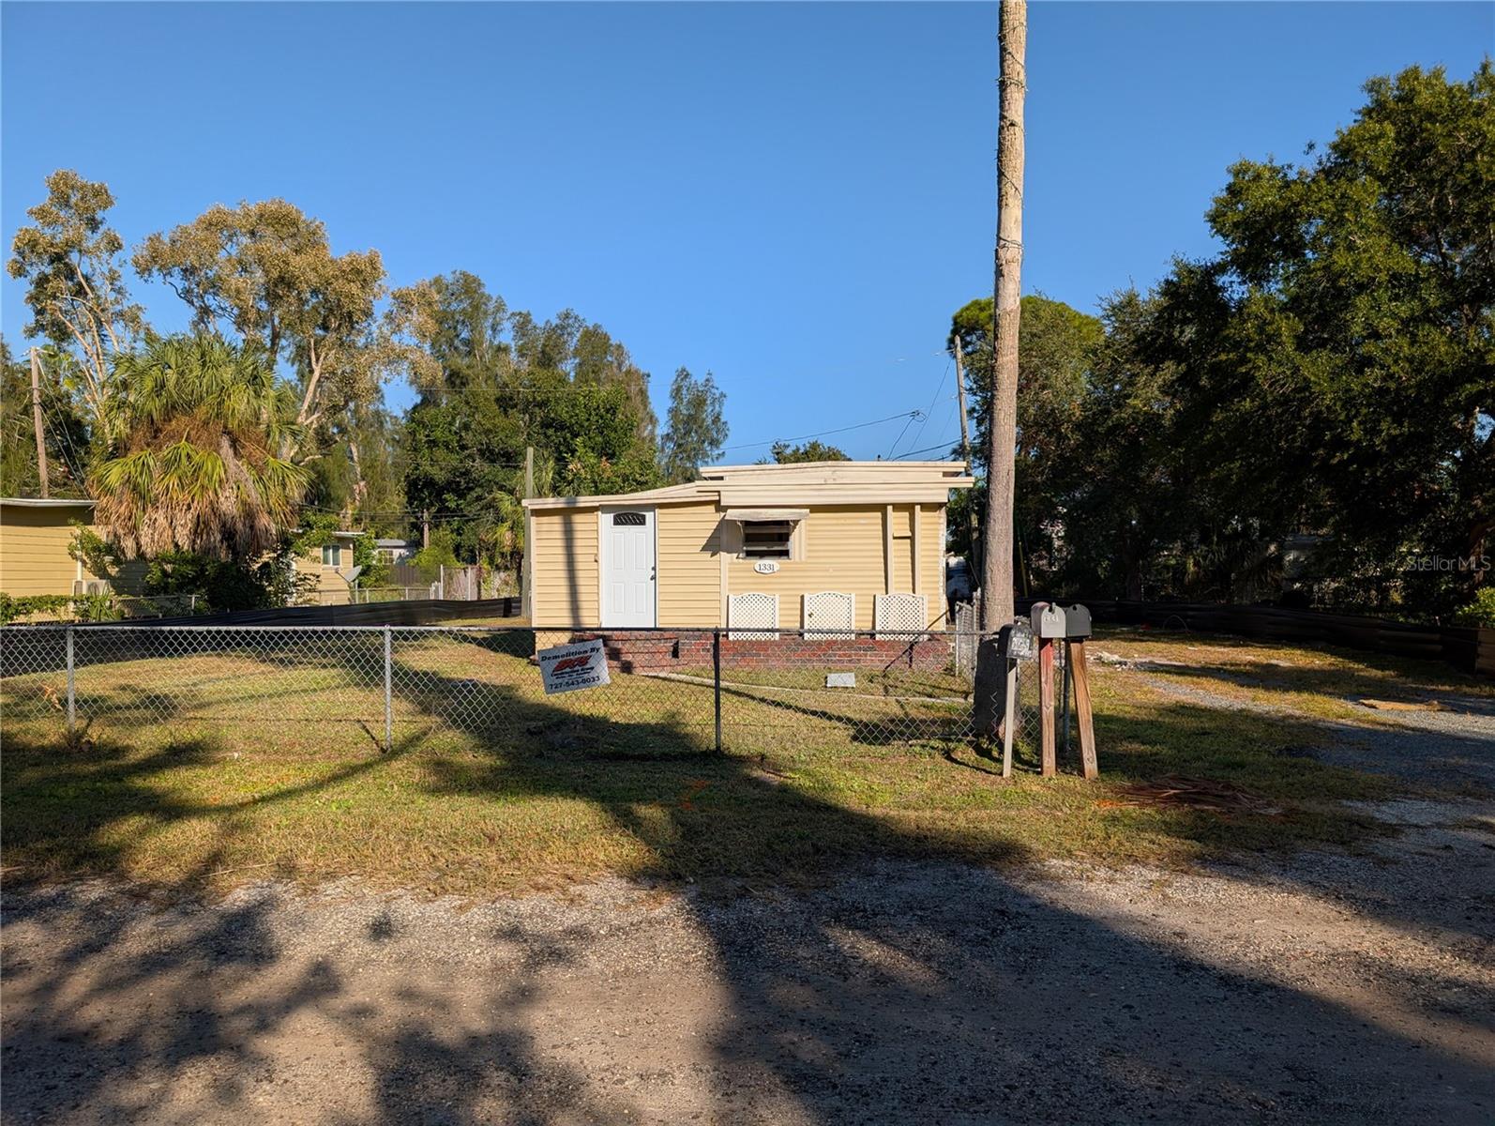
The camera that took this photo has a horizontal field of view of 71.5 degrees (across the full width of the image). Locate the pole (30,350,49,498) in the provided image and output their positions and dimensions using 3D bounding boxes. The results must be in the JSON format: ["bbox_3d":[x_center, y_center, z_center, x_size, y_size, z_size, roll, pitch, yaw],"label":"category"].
[{"bbox_3d":[-25.776,-2.842,38.000,0.280,10.025,0.280,-4,0,0],"label":"pole"}]

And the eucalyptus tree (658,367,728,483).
[{"bbox_3d":[-3.297,-4.719,63.000,4.396,14.296,4.600,0,-1,0],"label":"eucalyptus tree"}]

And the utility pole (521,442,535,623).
[{"bbox_3d":[-8.124,-1.108,38.500,0.260,6.359,0.260,1,0,0],"label":"utility pole"}]

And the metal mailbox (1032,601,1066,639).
[{"bbox_3d":[2.247,0.425,7.750,0.175,0.242,0.500,0,-1,7],"label":"metal mailbox"}]

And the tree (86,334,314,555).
[{"bbox_3d":[-11.307,-1.455,21.400,4.479,6.547,4.400,0,-1,0],"label":"tree"}]

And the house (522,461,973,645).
[{"bbox_3d":[0.495,0.125,21.467,7.250,3.260,10.000,0,-1,6],"label":"house"}]

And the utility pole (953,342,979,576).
[{"bbox_3d":[7.943,-3.027,37.000,0.250,10.007,0.250,-5,0,0],"label":"utility pole"}]

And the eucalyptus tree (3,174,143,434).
[{"bbox_3d":[-23.963,-5.934,37.000,4.913,16.134,5.200,0,-1,0],"label":"eucalyptus tree"}]

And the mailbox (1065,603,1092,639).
[{"bbox_3d":[2.495,0.423,7.850,0.175,0.240,0.500,-1,-1,14],"label":"mailbox"}]

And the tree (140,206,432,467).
[{"bbox_3d":[-16.510,-5.413,37.000,10.826,15.011,9.500,0,-1,0],"label":"tree"}]

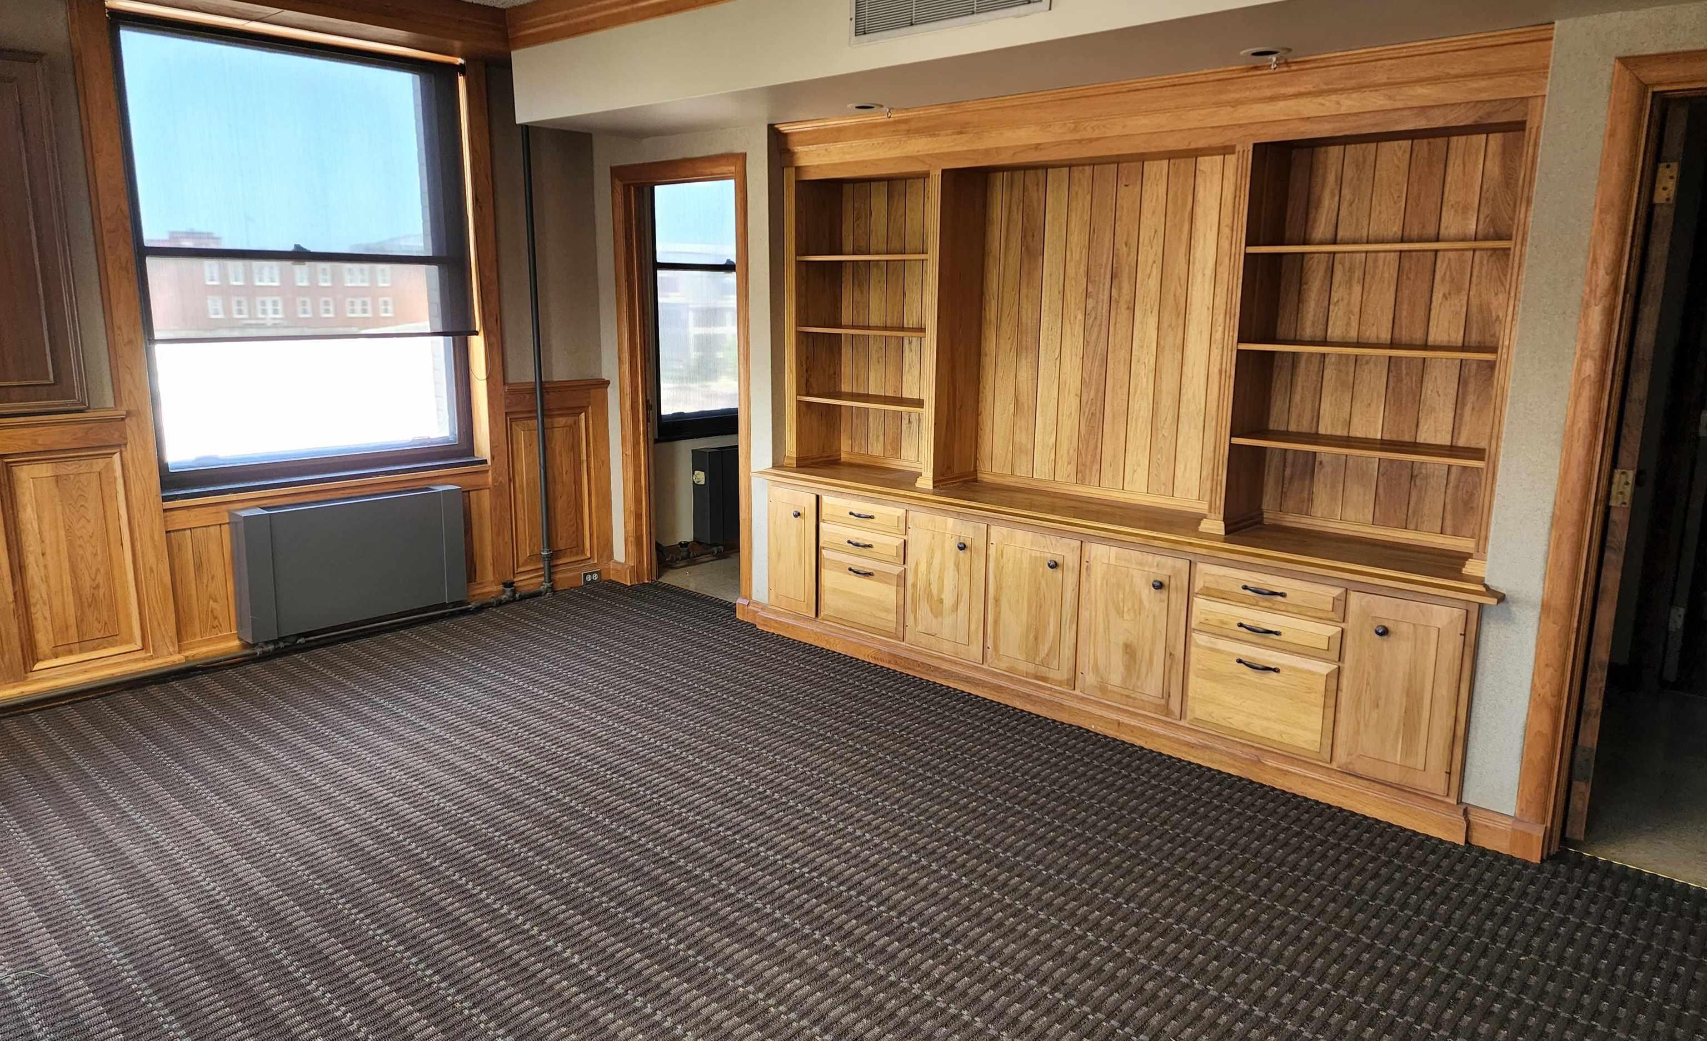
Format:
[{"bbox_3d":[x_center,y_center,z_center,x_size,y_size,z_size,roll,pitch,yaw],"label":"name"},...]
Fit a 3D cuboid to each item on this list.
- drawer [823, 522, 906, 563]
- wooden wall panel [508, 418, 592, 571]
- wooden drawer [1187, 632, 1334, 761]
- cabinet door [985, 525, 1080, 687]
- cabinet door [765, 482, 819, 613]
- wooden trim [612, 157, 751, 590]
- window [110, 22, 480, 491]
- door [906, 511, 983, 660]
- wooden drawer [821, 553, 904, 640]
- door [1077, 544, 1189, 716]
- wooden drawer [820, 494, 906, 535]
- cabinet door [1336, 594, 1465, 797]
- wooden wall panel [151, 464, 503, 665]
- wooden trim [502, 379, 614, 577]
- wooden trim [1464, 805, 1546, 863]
[{"bbox_3d":[0.159,0.072,4.900,0.475,0.108,0.360,11,16,42],"label":"drawer"},{"bbox_3d":[-1.537,-0.148,5.760,0.035,0.781,0.436,11,16,42],"label":"wooden wall panel"},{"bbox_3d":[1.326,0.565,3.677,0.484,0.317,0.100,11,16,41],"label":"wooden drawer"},{"bbox_3d":[0.672,0.317,4.211,0.395,0.554,0.025,11,16,42],"label":"cabinet door"},{"bbox_3d":[-0.264,0.137,5.059,0.303,0.557,0.025,11,16,42],"label":"cabinet door"},{"bbox_3d":[-0.797,-0.633,5.506,0.977,2.128,0.150,11,16,41],"label":"wooden trim"},{"bbox_3d":[-2.296,-1.082,4.850,0.120,1.786,1.393,11,16,41],"label":"window"},{"bbox_3d":[0.370,0.259,4.484,0.396,0.551,0.025,11,16,42],"label":"door"},{"bbox_3d":[0.156,0.290,4.946,0.480,0.309,0.360,11,16,42],"label":"wooden drawer"},{"bbox_3d":[0.970,0.376,3.941,0.409,0.554,0.025,11,16,42],"label":"door"},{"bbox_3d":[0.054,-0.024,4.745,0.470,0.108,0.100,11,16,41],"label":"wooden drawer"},{"bbox_3d":[1.617,0.508,3.355,0.319,0.563,0.025,11,16,42],"label":"cabinet door"},{"bbox_3d":[-2.237,0.159,5.042,0.050,0.690,1.435,11,16,41],"label":"wooden wall panel"},{"bbox_3d":[-1.491,-0.162,5.791,0.060,1.066,0.606,11,16,42],"label":"wooden trim"},{"bbox_3d":[1.856,0.889,3.231,0.200,0.112,0.030,11,16,41],"label":"wooden trim"}]

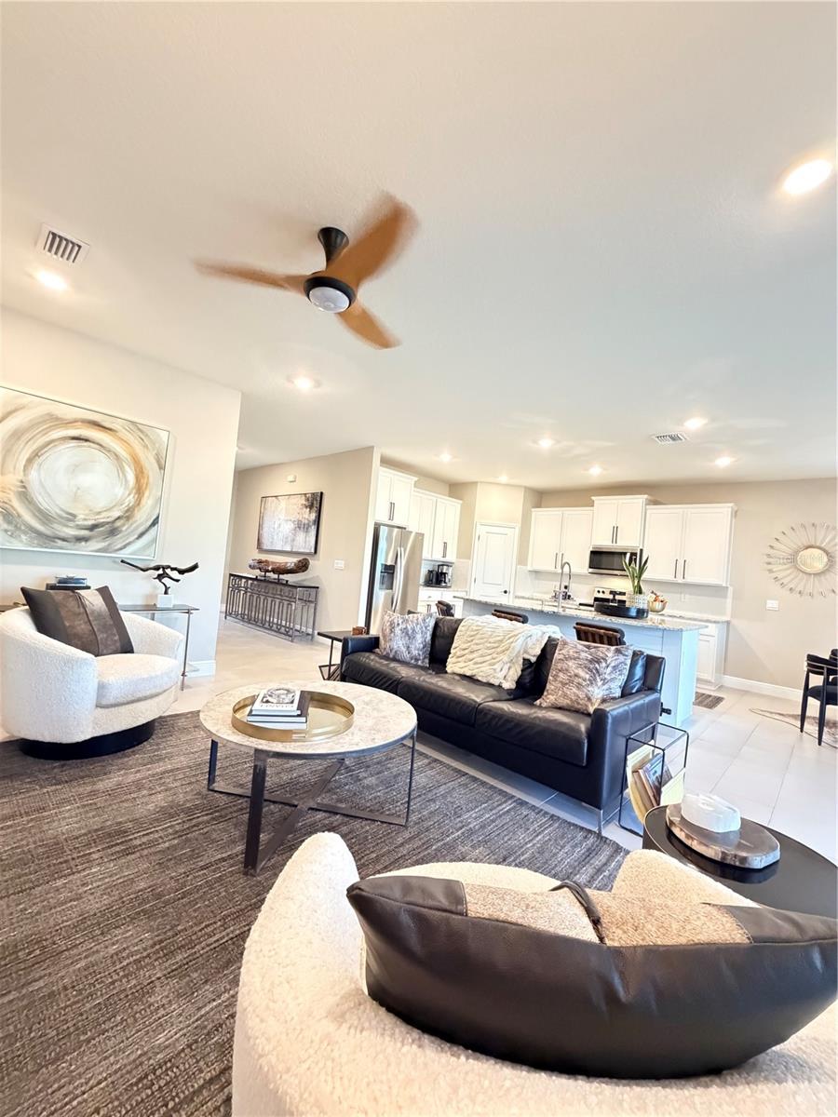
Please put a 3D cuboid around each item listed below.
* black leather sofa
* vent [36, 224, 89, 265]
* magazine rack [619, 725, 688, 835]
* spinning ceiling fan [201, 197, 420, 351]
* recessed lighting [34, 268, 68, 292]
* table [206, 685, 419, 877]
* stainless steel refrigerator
[{"bbox_3d":[0.493,0.984,3.390,2.140,0.790,1.020,4,-1,42],"label":"black leather sofa"},{"bbox_3d":[-1.946,-1.702,2.470,0.270,0.023,0.207,4,-1,43],"label":"vent"},{"bbox_3d":[1.297,1.198,2.474,0.210,0.460,0.460,4,-1,43],"label":"magazine rack"},{"bbox_3d":[-0.375,-1.406,2.201,1.220,0.350,1.220,4,-1,42],"label":"spinning ceiling fan"},{"bbox_3d":[-2.303,-1.734,2.823,0.170,0.030,0.170,4,-1,42],"label":"recessed lighting"},{"bbox_3d":[-0.554,1.020,2.311,1.070,0.490,1.070,5,-1,0],"label":"table"},{"bbox_3d":[-0.564,0.453,6.761,0.830,1.765,0.910,4,-1,43],"label":"stainless steel refrigerator"}]

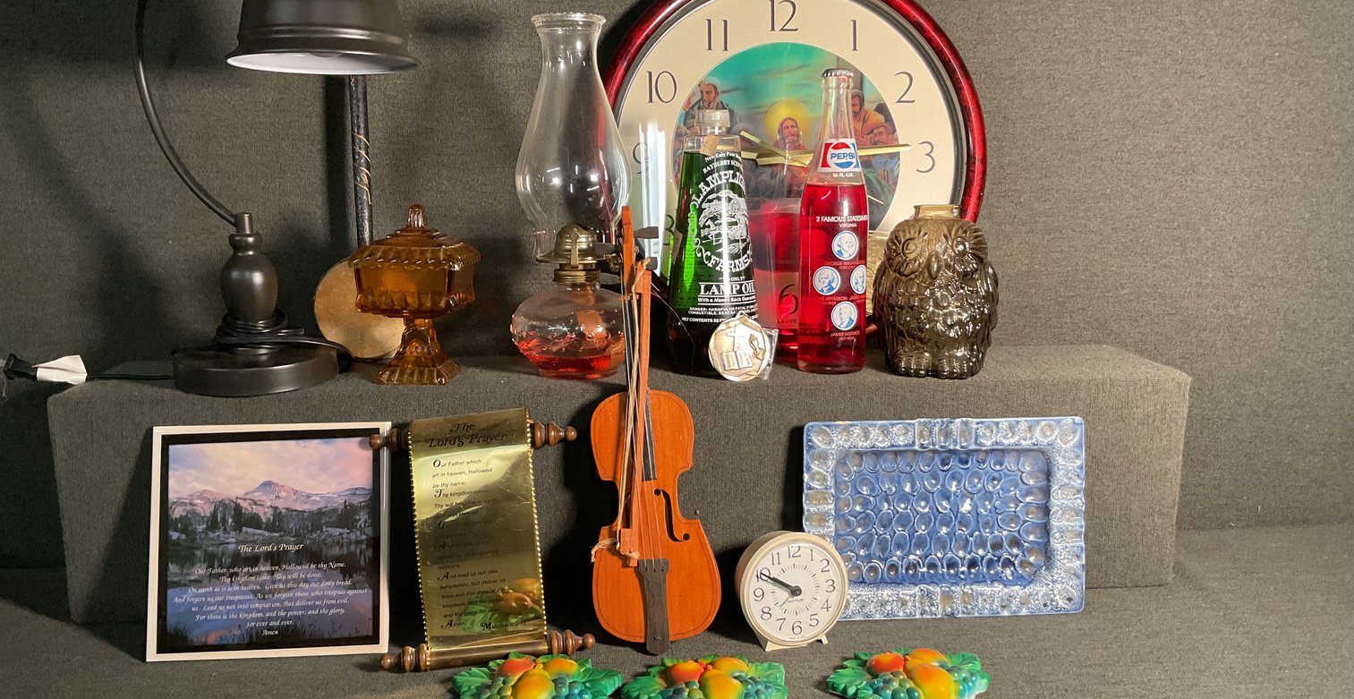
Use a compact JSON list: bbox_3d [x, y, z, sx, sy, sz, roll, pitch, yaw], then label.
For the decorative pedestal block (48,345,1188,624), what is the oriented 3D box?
[{"bbox_3d":[-0.042,0.121,1.138,1.035,0.209,0.179,-1,10,-4],"label":"decorative pedestal block"}]

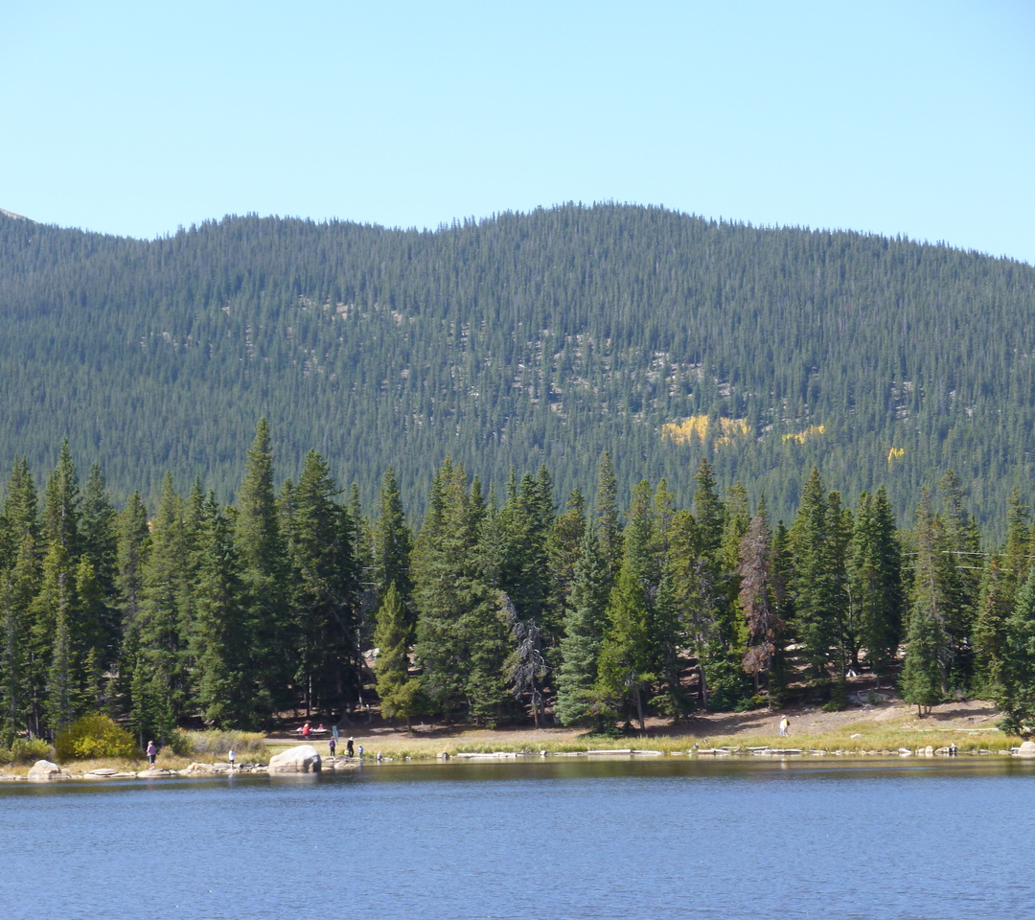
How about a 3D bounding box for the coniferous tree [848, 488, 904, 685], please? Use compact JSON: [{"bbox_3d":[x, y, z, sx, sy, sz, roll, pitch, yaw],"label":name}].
[{"bbox_3d":[31.650,11.200,350.000,4.730,17.580,4.730,0,-3,0],"label":"coniferous tree"}]

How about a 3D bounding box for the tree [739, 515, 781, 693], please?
[{"bbox_3d":[20.610,12.450,338.000,3.590,15.670,3.590,0,-3,0],"label":"tree"}]

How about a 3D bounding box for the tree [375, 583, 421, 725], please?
[{"bbox_3d":[-9.090,14.780,300.000,3.480,11.230,3.480,0,-3,0],"label":"tree"}]

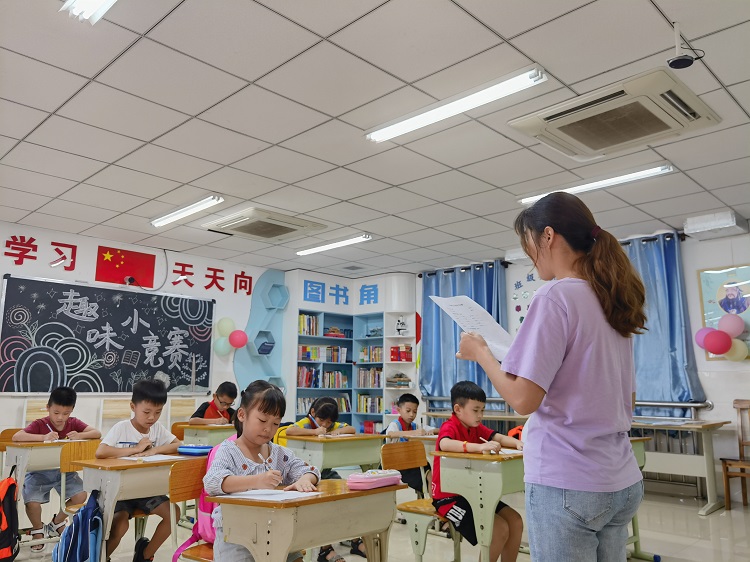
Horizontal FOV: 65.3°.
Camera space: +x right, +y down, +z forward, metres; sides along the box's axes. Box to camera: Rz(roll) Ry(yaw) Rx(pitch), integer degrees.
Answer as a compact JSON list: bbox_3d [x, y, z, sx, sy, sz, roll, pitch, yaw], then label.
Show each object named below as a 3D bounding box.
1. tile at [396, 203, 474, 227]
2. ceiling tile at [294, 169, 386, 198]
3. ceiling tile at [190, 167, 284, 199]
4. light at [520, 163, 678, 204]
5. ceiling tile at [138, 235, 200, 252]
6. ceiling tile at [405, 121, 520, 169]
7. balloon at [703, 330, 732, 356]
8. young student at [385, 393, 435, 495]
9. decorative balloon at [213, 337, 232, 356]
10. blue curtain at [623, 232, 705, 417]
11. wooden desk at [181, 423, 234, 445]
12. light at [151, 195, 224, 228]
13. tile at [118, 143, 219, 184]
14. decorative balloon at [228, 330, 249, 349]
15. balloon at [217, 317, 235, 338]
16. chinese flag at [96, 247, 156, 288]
[{"bbox_3d":[0.581,-0.625,5.617,0.600,0.020,0.600,-9,-14,44],"label":"tile"},{"bbox_3d":[-0.259,-0.781,4.774,0.600,0.020,0.600,-9,-14,44],"label":"ceiling tile"},{"bbox_3d":[-1.112,-0.791,4.772,0.600,0.020,0.600,-9,-14,44],"label":"ceiling tile"},{"bbox_3d":[1.691,-0.750,4.622,1.210,0.070,0.130,-9,-13,43],"label":"light"},{"bbox_3d":[-2.424,-0.442,6.868,0.600,0.020,0.600,-9,-14,44],"label":"ceiling tile"},{"bbox_3d":[0.607,-0.916,3.937,0.600,0.020,0.600,-9,-14,44],"label":"ceiling tile"},{"bbox_3d":[3.259,0.587,5.555,0.240,0.240,0.240,-9,-13,43],"label":"balloon"},{"bbox_3d":[0.321,1.438,4.831,0.620,1.000,0.480,-9,-13,44],"label":"young student"},{"bbox_3d":[-1.943,0.841,7.477,0.230,0.235,0.230,-9,-13,44],"label":"decorative balloon"},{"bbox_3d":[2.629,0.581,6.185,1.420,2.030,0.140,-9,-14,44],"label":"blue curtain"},{"bbox_3d":[-1.375,1.668,5.324,0.420,0.680,0.600,-9,-13,43],"label":"wooden desk"},{"bbox_3d":[-1.763,-0.653,5.434,1.200,0.065,0.130,-9,-13,44],"label":"light"},{"bbox_3d":[-1.526,-0.862,4.346,0.600,0.020,0.600,-9,-13,43],"label":"tile"},{"bbox_3d":[-1.764,0.758,7.575,0.235,0.235,0.235,0,-9,0],"label":"decorative balloon"},{"bbox_3d":[-1.891,0.590,7.466,0.235,0.240,0.235,-9,-13,43],"label":"balloon"},{"bbox_3d":[-2.875,-0.153,6.786,0.020,0.401,0.667,-9,-14,44],"label":"chinese flag"}]

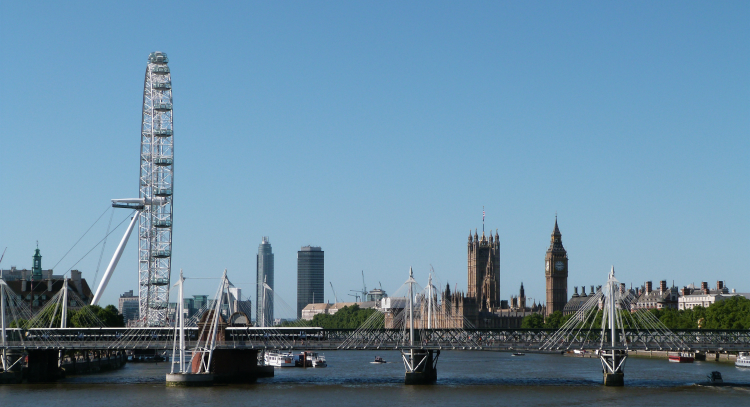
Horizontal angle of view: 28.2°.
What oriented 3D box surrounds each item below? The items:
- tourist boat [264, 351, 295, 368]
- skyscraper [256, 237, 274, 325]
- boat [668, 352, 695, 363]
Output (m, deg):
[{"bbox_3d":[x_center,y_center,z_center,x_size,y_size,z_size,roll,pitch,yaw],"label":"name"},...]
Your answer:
[{"bbox_3d":[-34.950,57.020,550.980,5.200,5.800,26.000,1,-5,-17],"label":"tourist boat"},{"bbox_3d":[-208.100,152.090,2847.010,32.000,181.000,32.000,0,-5,-4],"label":"skyscraper"},{"bbox_3d":[124.550,62.500,608.210,5.600,4.100,17.000,0,-5,-5],"label":"boat"}]

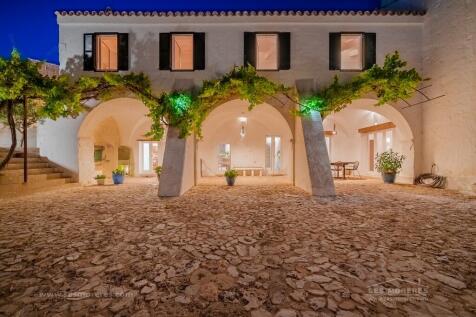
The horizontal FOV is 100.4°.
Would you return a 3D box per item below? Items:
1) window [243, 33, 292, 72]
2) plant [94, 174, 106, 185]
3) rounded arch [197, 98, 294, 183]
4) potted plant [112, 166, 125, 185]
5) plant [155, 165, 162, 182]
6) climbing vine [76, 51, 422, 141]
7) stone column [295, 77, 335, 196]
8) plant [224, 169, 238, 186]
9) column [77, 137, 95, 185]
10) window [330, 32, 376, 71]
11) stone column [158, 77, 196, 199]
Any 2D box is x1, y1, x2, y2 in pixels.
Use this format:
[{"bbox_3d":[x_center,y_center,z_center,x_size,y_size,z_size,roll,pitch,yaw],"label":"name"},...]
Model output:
[{"bbox_3d":[1.205,-4.370,8.080,1.880,1.550,0.160,0,0,0],"label":"window"},{"bbox_3d":[-5.780,0.900,8.350,0.460,0.440,0.460,0,0,0],"label":"plant"},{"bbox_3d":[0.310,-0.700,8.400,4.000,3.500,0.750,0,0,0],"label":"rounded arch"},{"bbox_3d":[-5.060,0.700,8.400,0.500,0.800,0.500,0,0,0],"label":"potted plant"},{"bbox_3d":[-3.450,0.720,8.850,0.540,0.760,0.540,0,0,0],"label":"plant"},{"bbox_3d":[0.430,-2.370,7.500,13.000,3.400,1.150,0,0,0],"label":"climbing vine"},{"bbox_3d":[2.690,-1.030,7.100,0.760,4.400,1.900,0,0,0],"label":"stone column"},{"bbox_3d":[-0.250,0.780,8.150,0.560,0.730,0.560,0,0,0],"label":"plant"},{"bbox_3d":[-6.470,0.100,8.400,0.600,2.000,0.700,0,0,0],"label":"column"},{"bbox_3d":[4.720,-4.370,8.080,1.880,1.550,0.160,0,0,0],"label":"window"},{"bbox_3d":[-2.160,-1.030,7.100,0.740,4.400,1.900,0,0,0],"label":"stone column"}]

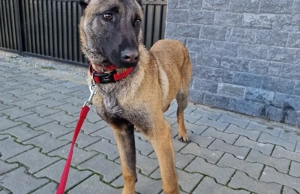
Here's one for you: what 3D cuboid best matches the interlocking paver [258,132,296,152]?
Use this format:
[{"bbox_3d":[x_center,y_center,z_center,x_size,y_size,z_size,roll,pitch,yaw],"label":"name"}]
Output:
[{"bbox_3d":[0.764,0.296,1.616,0.200,0.060,0.162,13,19,30],"label":"interlocking paver"}]

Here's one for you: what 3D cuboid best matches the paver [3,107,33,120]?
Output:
[{"bbox_3d":[-0.898,0.140,1.771,0.198,0.066,0.163,13,19,29],"label":"paver"}]

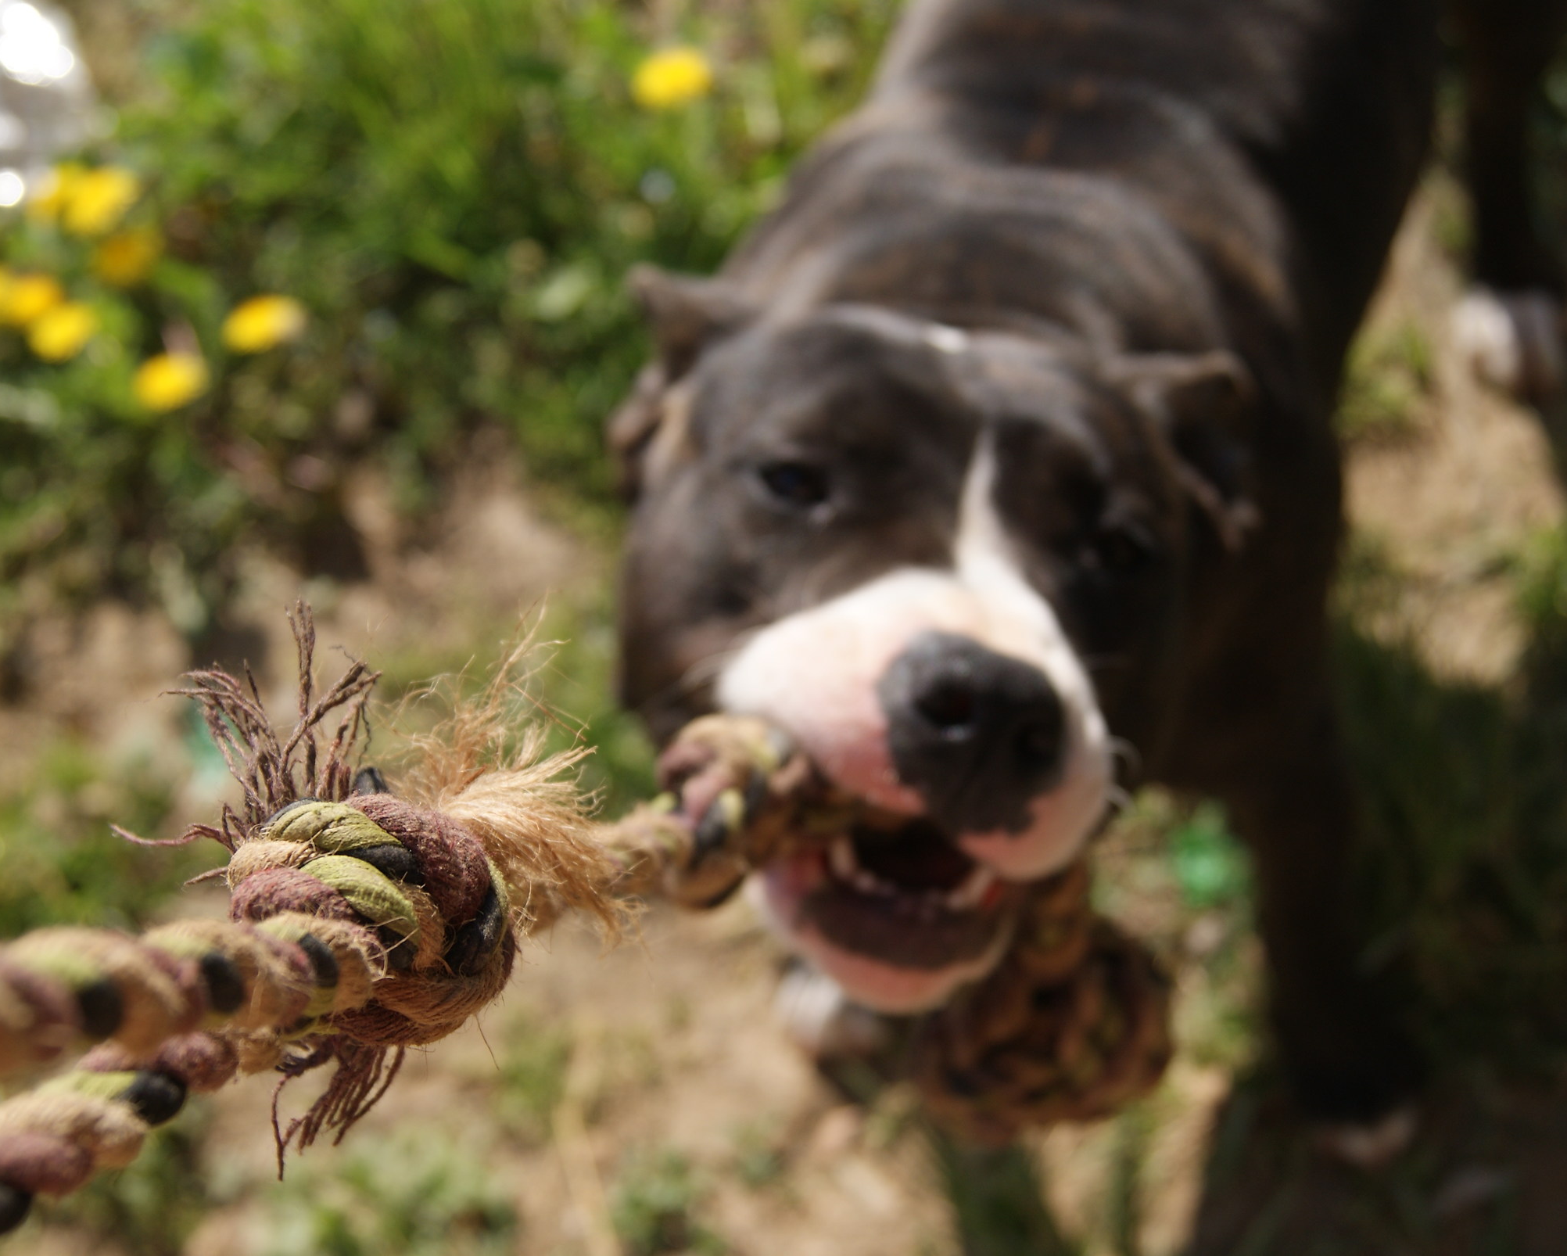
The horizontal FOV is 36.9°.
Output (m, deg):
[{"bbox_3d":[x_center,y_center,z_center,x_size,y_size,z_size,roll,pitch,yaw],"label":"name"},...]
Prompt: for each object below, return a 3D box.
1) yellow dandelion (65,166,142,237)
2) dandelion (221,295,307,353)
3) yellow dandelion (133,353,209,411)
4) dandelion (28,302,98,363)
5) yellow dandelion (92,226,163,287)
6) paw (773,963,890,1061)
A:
[{"bbox_3d":[-0.396,-0.248,1.365,0.040,0.022,0.040,0,46,0],"label":"yellow dandelion"},{"bbox_3d":[-0.284,-0.166,1.286,0.040,0.022,0.040,0,46,0],"label":"dandelion"},{"bbox_3d":[-0.327,-0.131,1.253,0.037,0.022,0.037,0,46,0],"label":"yellow dandelion"},{"bbox_3d":[-0.394,-0.161,1.282,0.035,0.022,0.035,0,46,0],"label":"dandelion"},{"bbox_3d":[-0.371,-0.210,1.329,0.036,0.022,0.036,0,46,0],"label":"yellow dandelion"},{"bbox_3d":[0.024,0.162,1.014,0.060,0.050,0.078,13,47,12],"label":"paw"}]

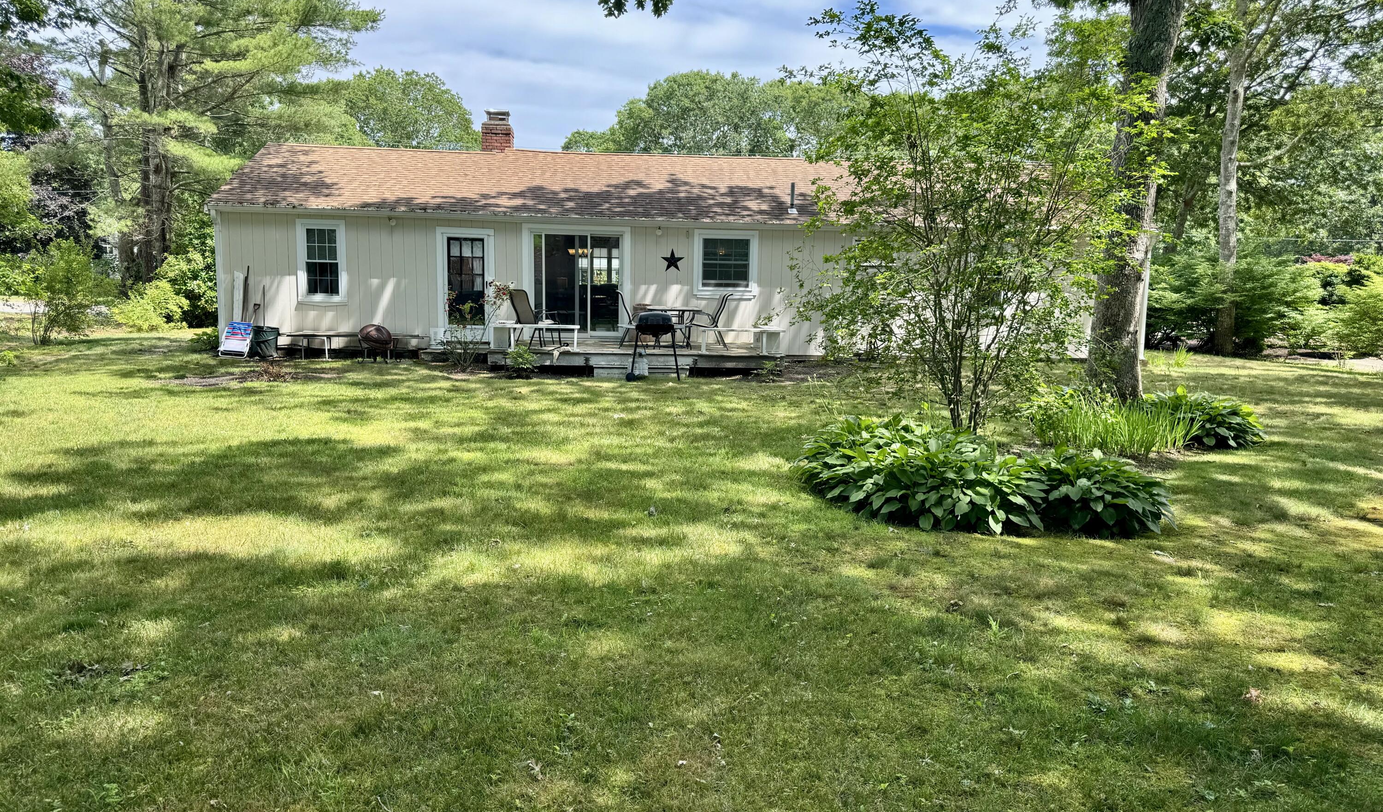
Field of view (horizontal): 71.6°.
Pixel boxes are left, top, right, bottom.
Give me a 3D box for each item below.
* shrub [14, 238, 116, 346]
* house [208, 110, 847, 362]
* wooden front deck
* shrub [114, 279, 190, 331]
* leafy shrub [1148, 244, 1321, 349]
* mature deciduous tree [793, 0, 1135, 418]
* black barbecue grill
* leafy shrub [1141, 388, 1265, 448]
[{"bbox_3d":[-13.343,-2.434,20.400,1.850,2.200,1.800,1,7,0],"label":"shrub"},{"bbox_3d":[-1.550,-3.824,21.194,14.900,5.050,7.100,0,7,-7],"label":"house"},{"bbox_3d":[-1.061,-0.844,16.591,4.570,0.370,3.540,0,7,-7],"label":"wooden front deck"},{"bbox_3d":[-14.437,-2.711,25.600,1.850,1.400,1.700,1,7,0],"label":"shrub"},{"bbox_3d":[13.424,-2.720,23.900,4.200,2.650,3.300,1,7,0],"label":"leafy shrub"},{"bbox_3d":[2.831,-1.977,9.950,3.500,4.400,3.100,1,7,0],"label":"mature deciduous tree"},{"bbox_3d":[-0.556,-0.887,14.300,0.820,1.050,0.600,0,7,-7],"label":"black barbecue grill"},{"bbox_3d":[5.015,0.091,9.400,1.200,0.500,1.100,1,7,0],"label":"leafy shrub"}]

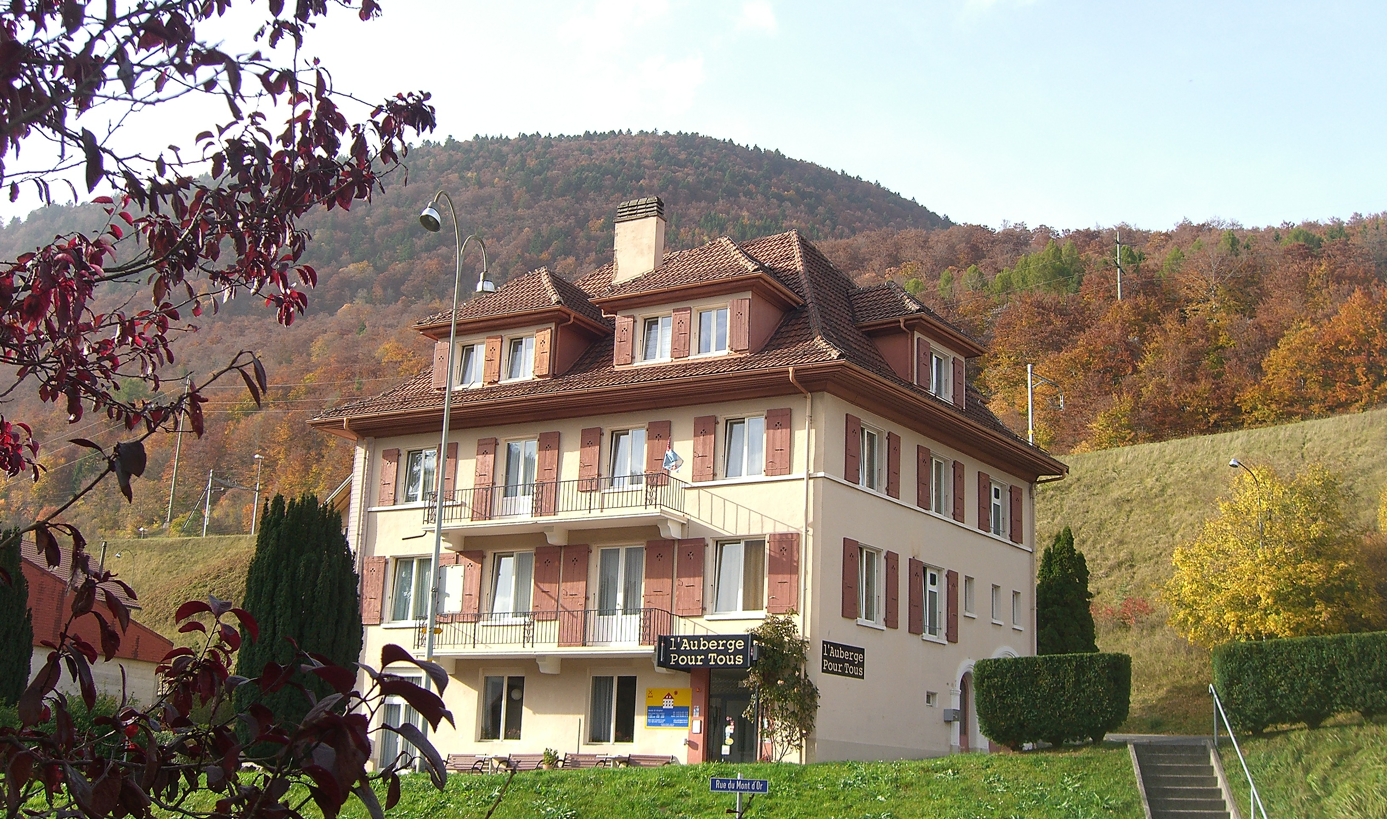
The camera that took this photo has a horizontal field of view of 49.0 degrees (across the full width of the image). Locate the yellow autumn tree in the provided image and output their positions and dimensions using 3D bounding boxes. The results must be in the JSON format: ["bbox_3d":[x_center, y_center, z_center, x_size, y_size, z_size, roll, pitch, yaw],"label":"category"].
[{"bbox_3d":[19.736,6.189,52.017,7.000,8.800,7.000,-2,-14,21],"label":"yellow autumn tree"}]

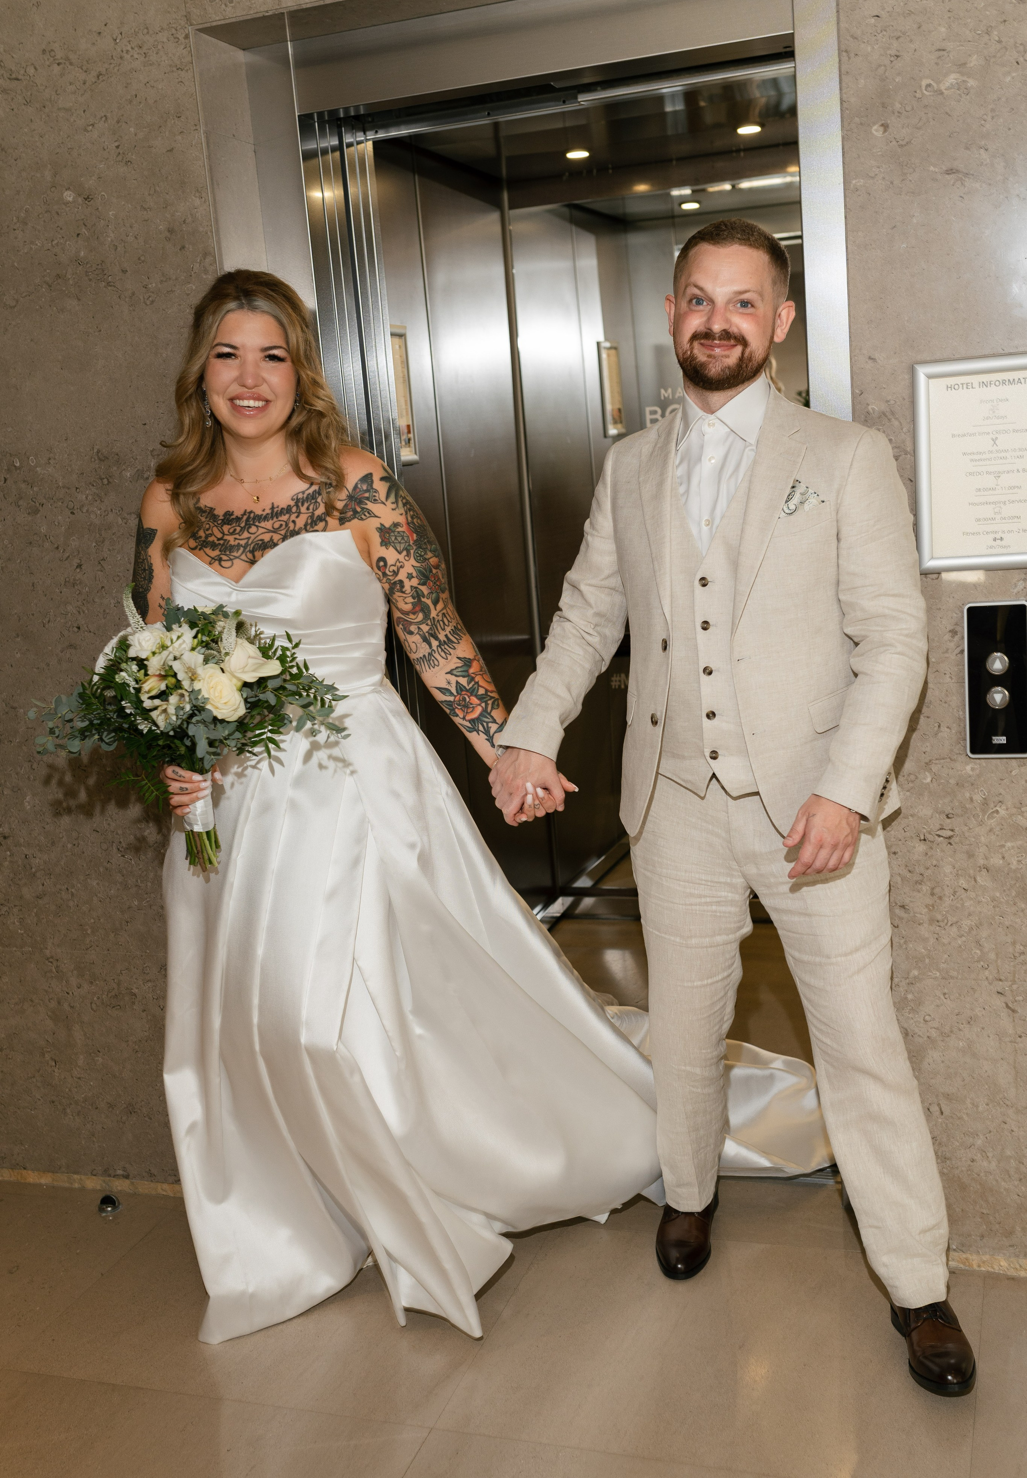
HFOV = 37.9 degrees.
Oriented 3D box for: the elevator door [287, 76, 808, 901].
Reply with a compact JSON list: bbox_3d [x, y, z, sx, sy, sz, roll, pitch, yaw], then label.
[{"bbox_3d":[0.166,-0.161,2.978,0.930,2.100,0.200,-1,10,19],"label":"elevator door"}]

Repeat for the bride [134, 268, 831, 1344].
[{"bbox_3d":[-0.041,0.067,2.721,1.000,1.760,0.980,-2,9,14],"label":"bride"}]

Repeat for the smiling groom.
[{"bbox_3d":[0.359,0.079,2.461,0.740,1.770,0.500,-1,10,21],"label":"smiling groom"}]

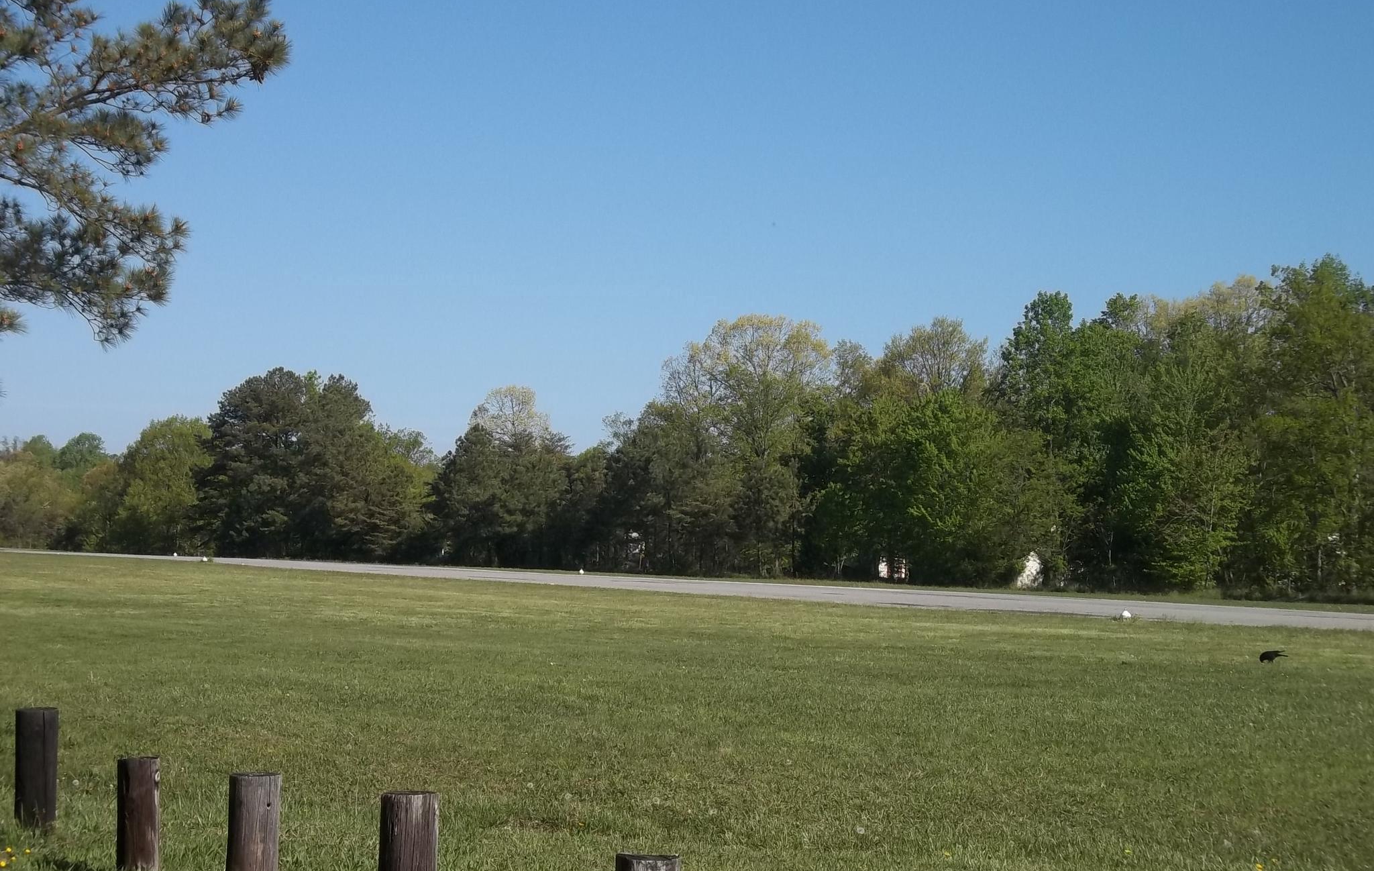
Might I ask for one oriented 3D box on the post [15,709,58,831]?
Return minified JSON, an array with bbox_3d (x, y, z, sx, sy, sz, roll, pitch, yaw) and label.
[{"bbox_3d":[-3.354,1.724,12.900,0.215,0.621,0.215,2,-3,-14],"label":"post"}]

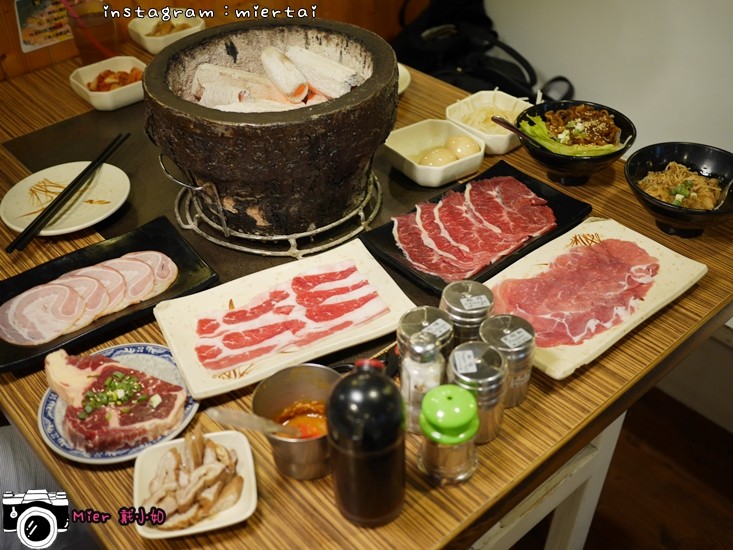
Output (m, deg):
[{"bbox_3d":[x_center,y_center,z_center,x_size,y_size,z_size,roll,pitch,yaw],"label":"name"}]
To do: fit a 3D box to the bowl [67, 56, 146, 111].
[{"bbox_3d":[-0.394,-0.300,1.331,0.110,0.036,0.110,-30,46,-31],"label":"bowl"}]

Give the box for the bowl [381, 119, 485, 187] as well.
[{"bbox_3d":[0.091,-0.161,1.131,0.110,0.036,0.110,-24,43,-26],"label":"bowl"}]

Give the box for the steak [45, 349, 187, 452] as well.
[{"bbox_3d":[-0.238,0.119,0.784,0.151,0.025,0.092,7,40,10],"label":"steak"}]

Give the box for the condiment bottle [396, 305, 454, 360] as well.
[{"bbox_3d":[0.055,0.076,0.796,0.050,0.079,0.050,-2,39,0],"label":"condiment bottle"}]

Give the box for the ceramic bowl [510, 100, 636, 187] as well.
[{"bbox_3d":[0.266,-0.160,1.095,0.147,0.068,0.147,-1,38,1],"label":"ceramic bowl"}]

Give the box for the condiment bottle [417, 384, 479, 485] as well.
[{"bbox_3d":[0.070,0.134,0.723,0.052,0.081,0.052,-2,39,0],"label":"condiment bottle"}]

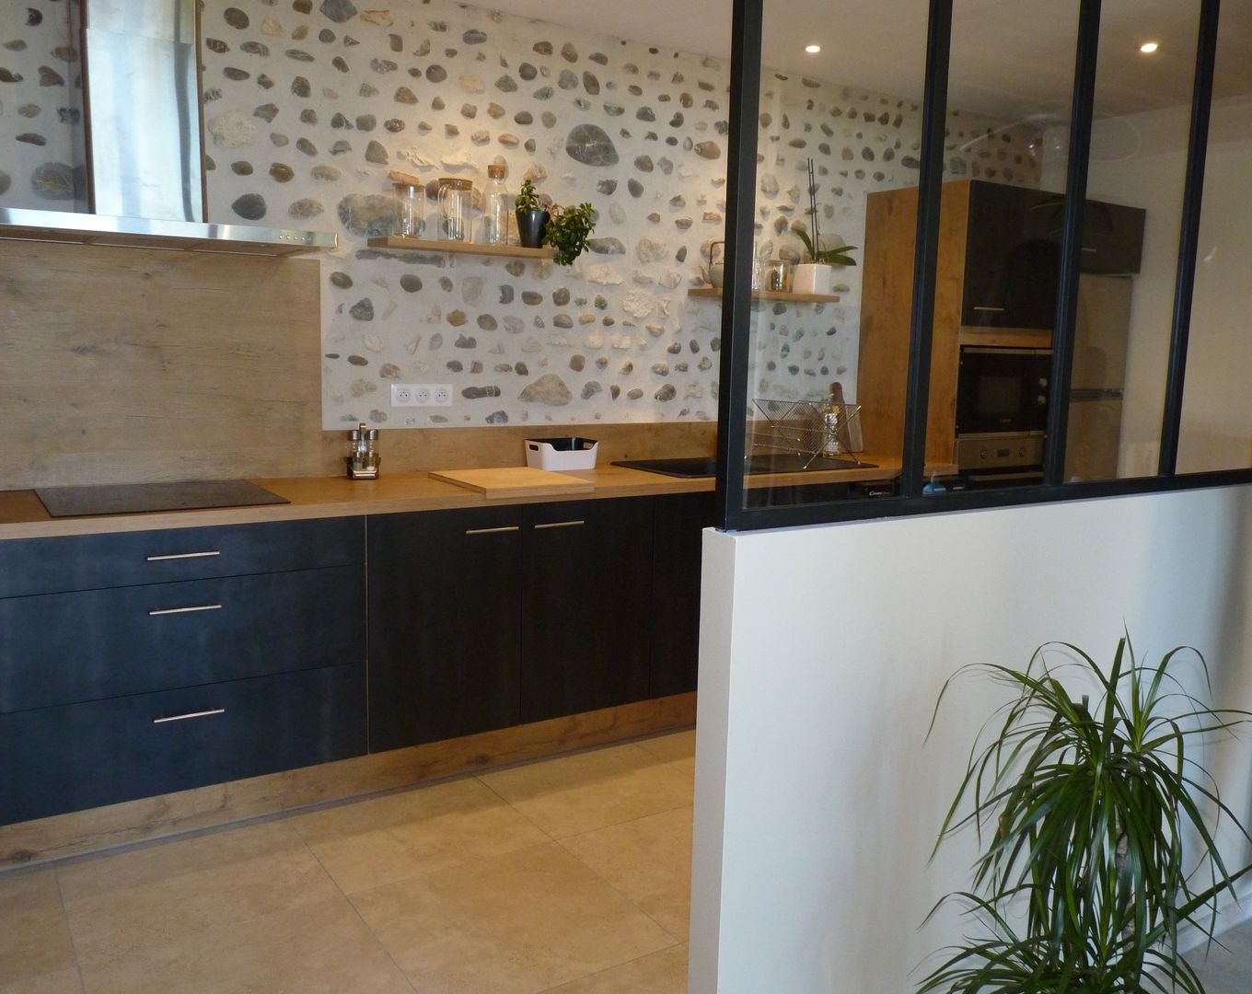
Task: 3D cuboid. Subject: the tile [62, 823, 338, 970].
[{"bbox_3d":[-1.084,0.971,2.611,0.598,0.010,0.542,-4,9,-33],"label":"tile"}]

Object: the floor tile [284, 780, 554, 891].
[{"bbox_3d":[-0.598,0.934,2.928,0.588,0.010,0.570,-4,9,-33],"label":"floor tile"}]

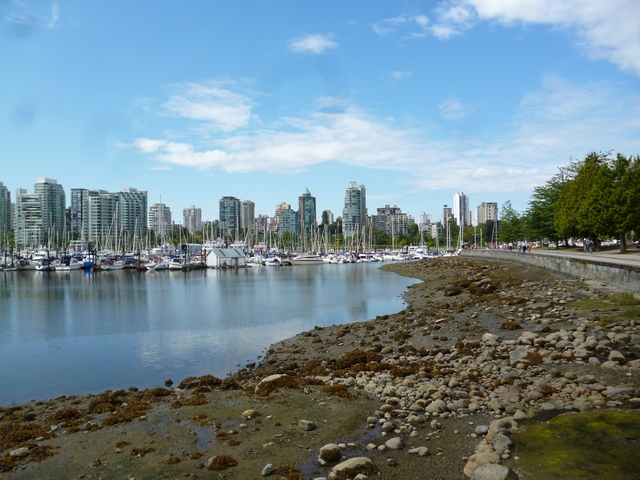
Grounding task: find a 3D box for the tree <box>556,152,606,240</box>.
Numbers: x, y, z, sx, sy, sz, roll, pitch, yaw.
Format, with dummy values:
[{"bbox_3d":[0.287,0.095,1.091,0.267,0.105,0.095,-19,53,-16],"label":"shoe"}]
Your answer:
[{"bbox_3d":[42.590,-6.370,84.000,9.200,15.700,9.200,0,-1,20],"label":"tree"}]

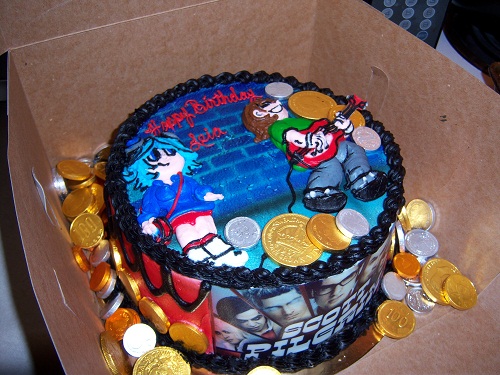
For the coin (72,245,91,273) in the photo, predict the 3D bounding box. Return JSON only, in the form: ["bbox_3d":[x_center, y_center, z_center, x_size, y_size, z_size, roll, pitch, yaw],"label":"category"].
[{"bbox_3d":[-0.130,0.055,0.400,0.004,0.024,0.024,-29,52,-10],"label":"coin"}]

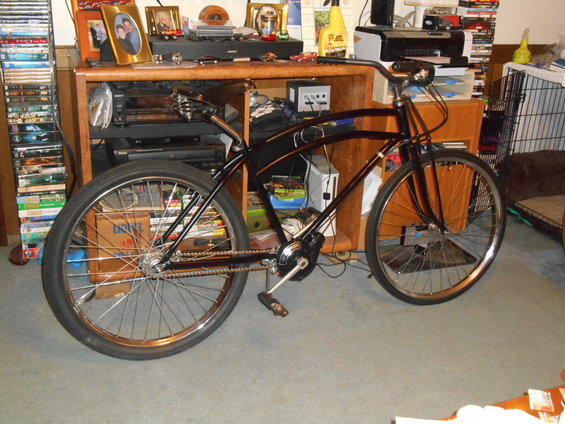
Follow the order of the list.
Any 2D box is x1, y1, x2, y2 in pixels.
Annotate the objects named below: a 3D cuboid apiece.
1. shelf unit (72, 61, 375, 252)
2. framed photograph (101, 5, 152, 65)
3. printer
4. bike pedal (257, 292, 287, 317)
[{"bbox_3d":[-0.281,-0.248,3.047,1.250,0.877,0.460,-5,22,-20],"label":"shelf unit"},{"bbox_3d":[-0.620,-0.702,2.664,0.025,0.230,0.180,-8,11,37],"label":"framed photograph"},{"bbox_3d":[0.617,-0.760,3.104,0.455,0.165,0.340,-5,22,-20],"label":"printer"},{"bbox_3d":[-0.030,0.309,2.268,0.072,0.032,0.110,34,-1,-24],"label":"bike pedal"}]

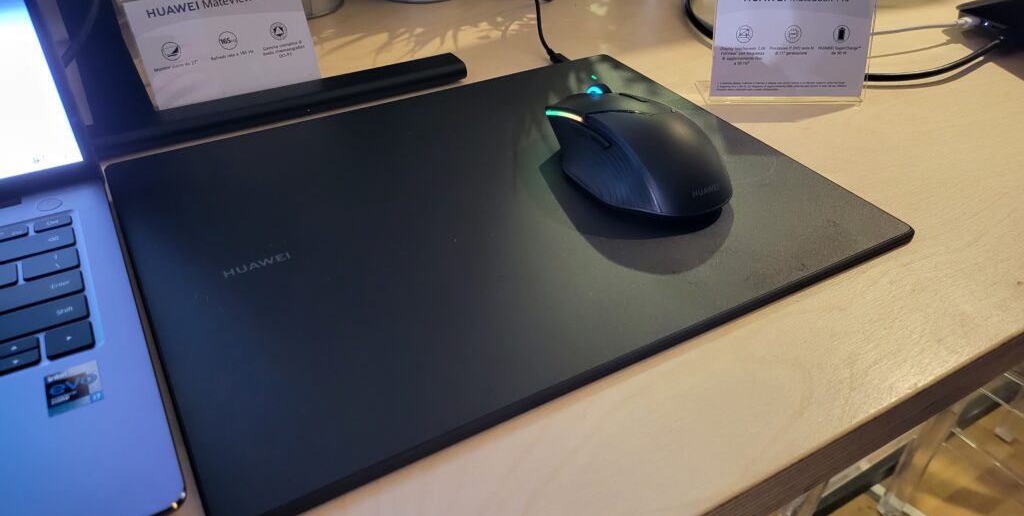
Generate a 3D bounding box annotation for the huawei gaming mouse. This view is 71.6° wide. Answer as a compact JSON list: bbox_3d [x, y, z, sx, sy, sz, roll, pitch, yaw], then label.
[{"bbox_3d":[0.066,-0.063,0.385,0.070,0.040,0.121,-19,42,-24],"label":"huawei gaming mouse"}]

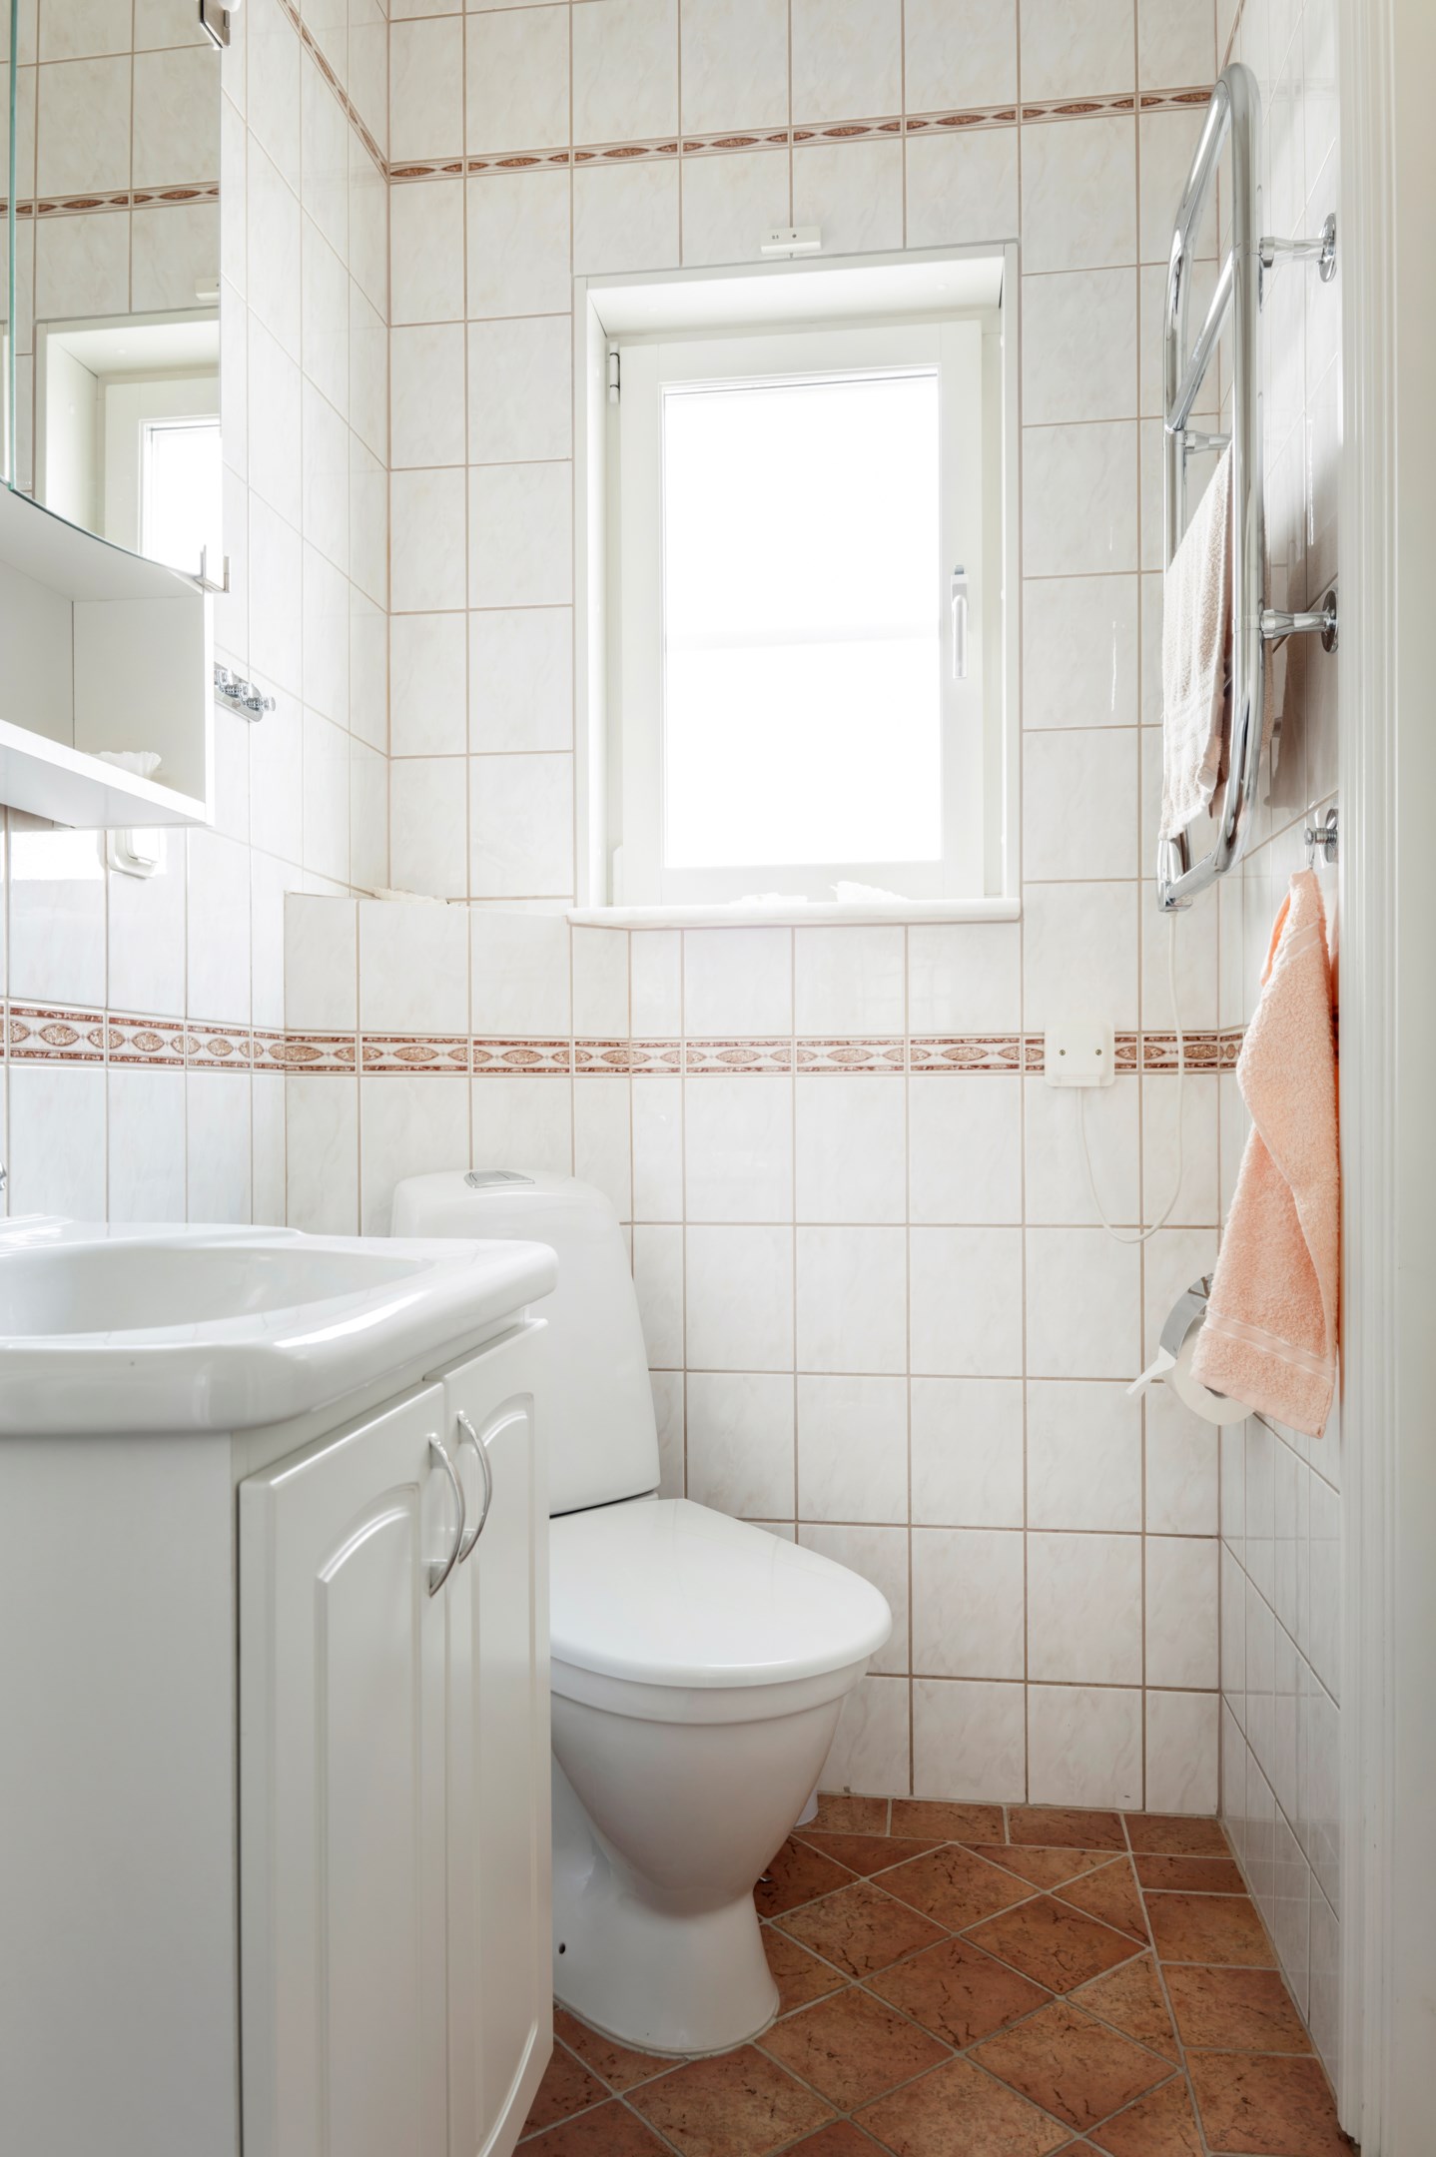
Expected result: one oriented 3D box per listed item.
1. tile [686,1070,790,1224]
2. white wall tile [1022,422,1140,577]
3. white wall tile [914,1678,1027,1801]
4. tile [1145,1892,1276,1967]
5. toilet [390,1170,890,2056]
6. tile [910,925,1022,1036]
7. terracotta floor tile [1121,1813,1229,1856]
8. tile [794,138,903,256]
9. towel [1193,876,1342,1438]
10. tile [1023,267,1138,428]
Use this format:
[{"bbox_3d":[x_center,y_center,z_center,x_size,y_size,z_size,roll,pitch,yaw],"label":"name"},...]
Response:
[{"bbox_3d":[0.030,0.097,1.957,0.149,0.199,0.009,0,0,8],"label":"tile"},{"bbox_3d":[0.476,-0.760,1.892,0.149,0.199,0.009,0,0,8],"label":"white wall tile"},{"bbox_3d":[0.335,0.883,1.924,0.149,0.159,0.010,0,0,8],"label":"white wall tile"},{"bbox_3d":[0.555,0.969,1.629,0.122,0.010,0.139,0,0,8],"label":"tile"},{"bbox_3d":[-0.092,0.539,1.583,0.384,0.841,0.646,0,0,-37],"label":"toilet"},{"bbox_3d":[0.331,-0.132,1.921,0.149,0.145,0.010,0,0,8],"label":"tile"},{"bbox_3d":[0.581,0.965,1.822,0.123,0.010,0.092,0,0,8],"label":"terracotta floor tile"},{"bbox_3d":[0.174,-1.186,1.938,0.150,0.147,0.009,0,0,8],"label":"tile"},{"bbox_3d":[0.518,0.062,1.386,0.111,0.515,0.237,0,0,8],"label":"towel"},{"bbox_3d":[0.480,-0.972,1.915,0.149,0.198,0.010,0,0,8],"label":"tile"}]

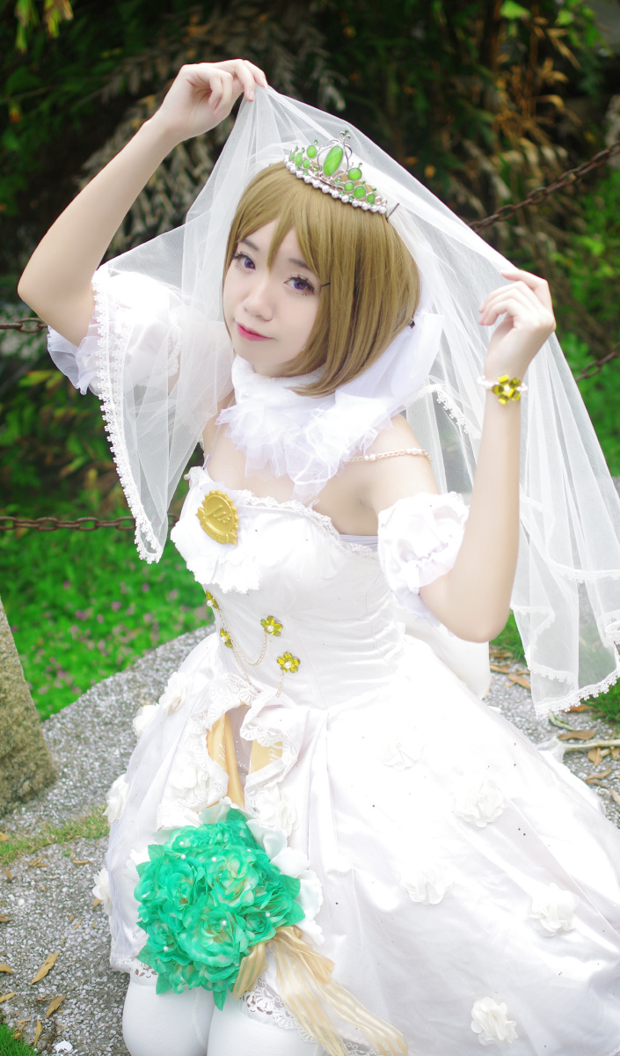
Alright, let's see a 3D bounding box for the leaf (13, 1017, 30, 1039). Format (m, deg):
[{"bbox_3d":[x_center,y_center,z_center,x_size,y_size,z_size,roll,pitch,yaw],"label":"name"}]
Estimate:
[{"bbox_3d":[-0.336,0.582,1.772,0.018,0.014,0.032,6,24,22],"label":"leaf"}]

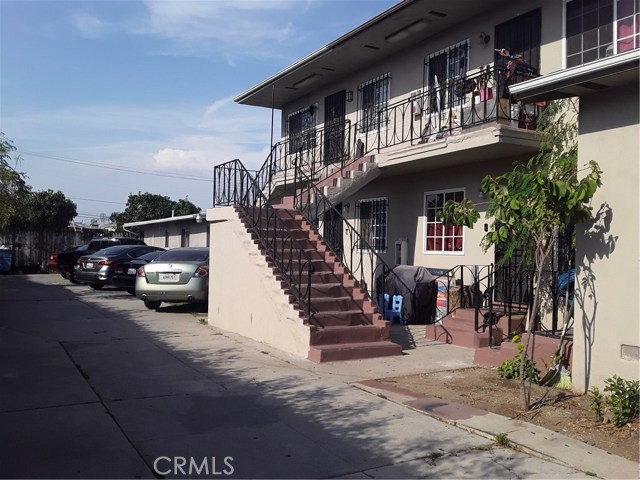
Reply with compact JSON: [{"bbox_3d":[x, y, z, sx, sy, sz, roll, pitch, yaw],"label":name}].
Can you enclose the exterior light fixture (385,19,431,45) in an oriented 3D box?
[{"bbox_3d":[1.732,-4.128,11.481,0.240,0.090,1.220,2,-1,-30],"label":"exterior light fixture"}]

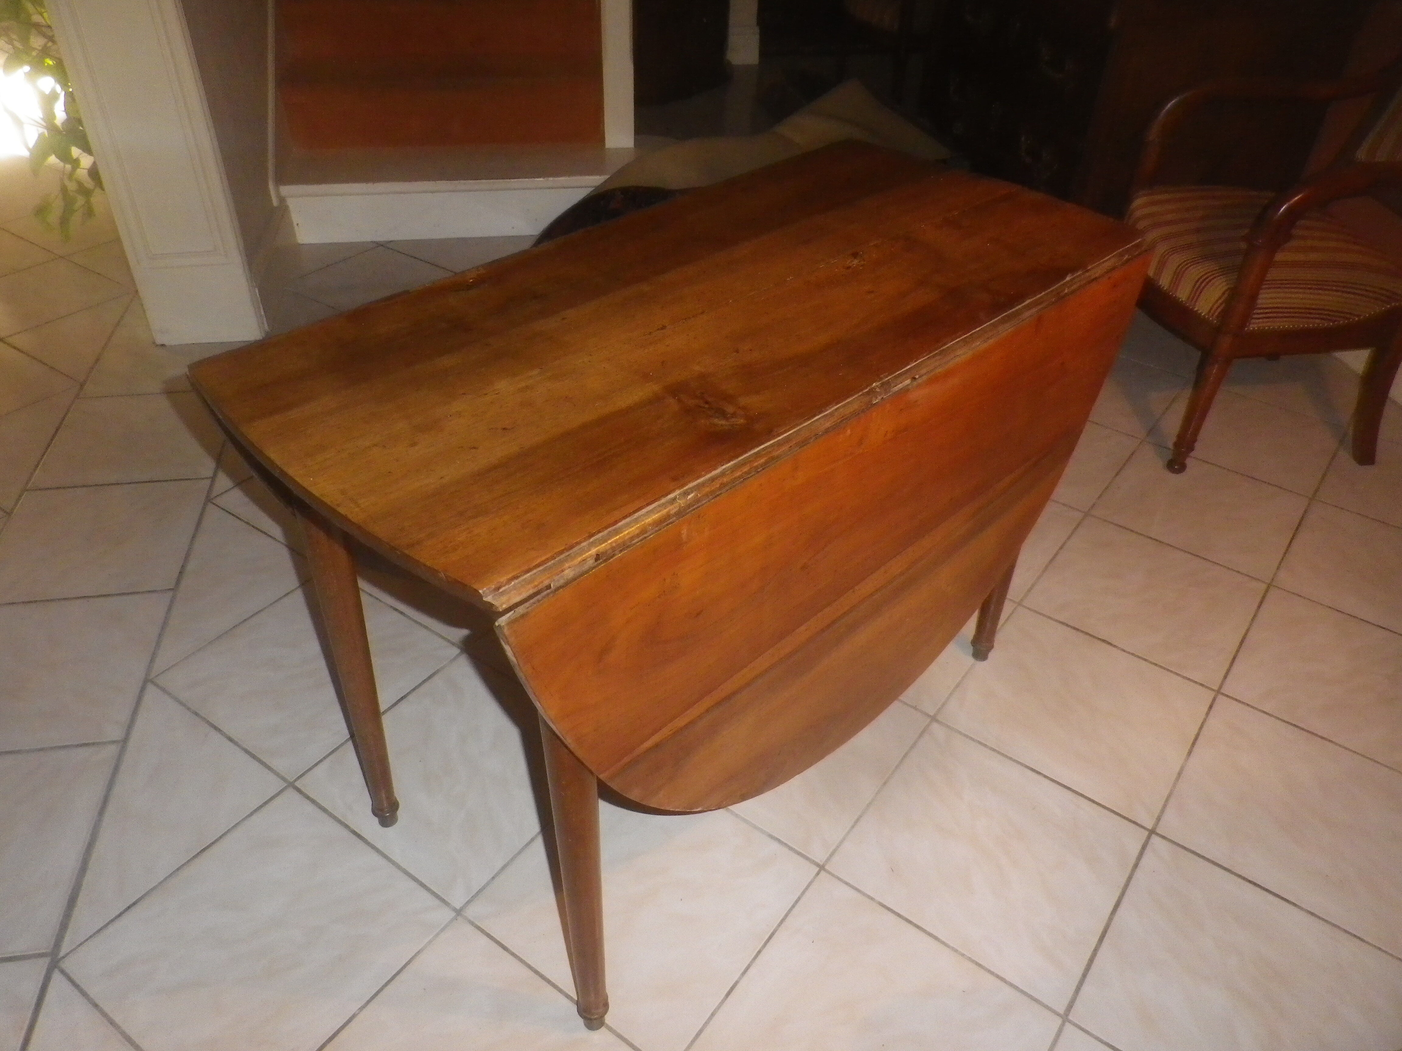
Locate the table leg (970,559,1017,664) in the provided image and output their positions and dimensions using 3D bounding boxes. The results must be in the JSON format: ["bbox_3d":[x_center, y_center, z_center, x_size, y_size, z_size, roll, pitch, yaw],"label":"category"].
[{"bbox_3d":[0.485,-0.024,1.538,0.053,0.632,0.053,31,46,33],"label":"table leg"}]

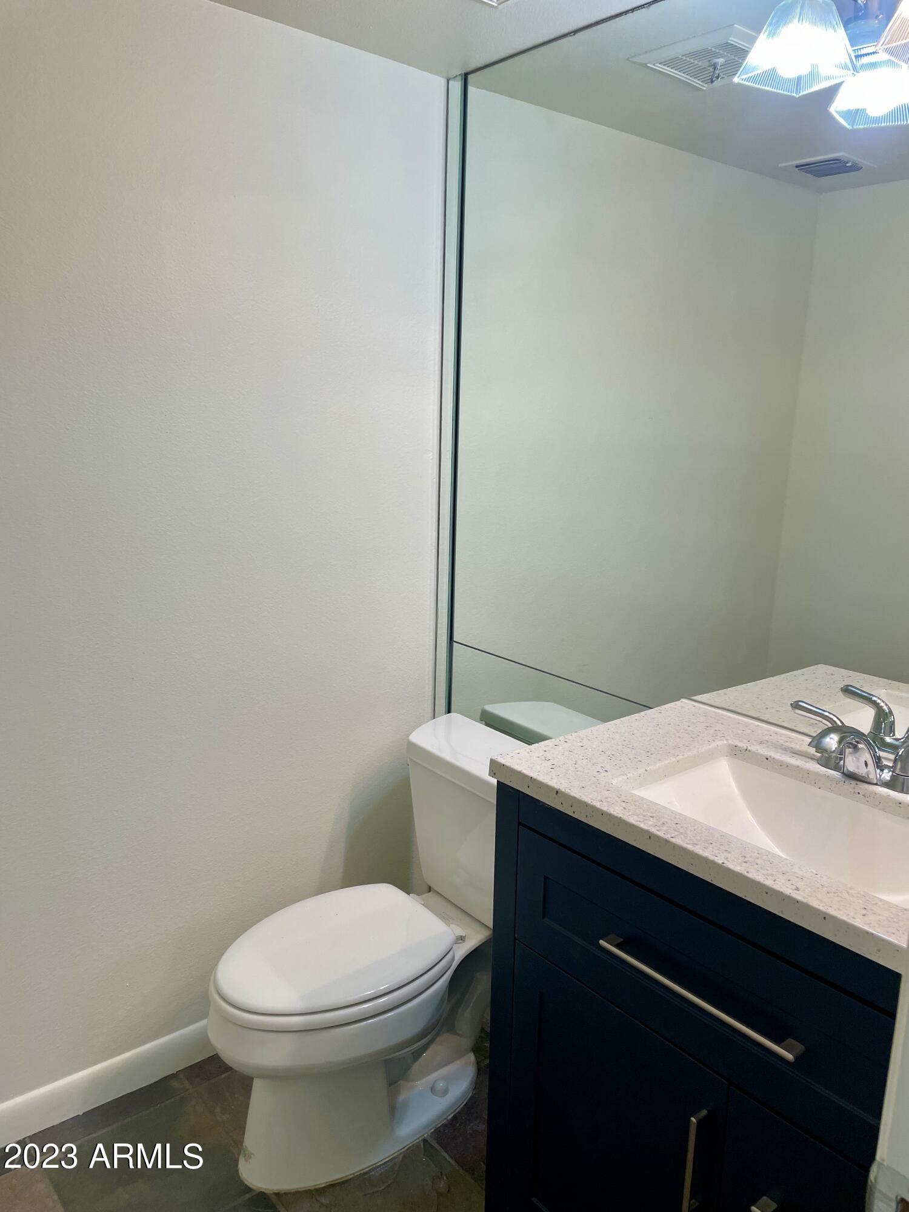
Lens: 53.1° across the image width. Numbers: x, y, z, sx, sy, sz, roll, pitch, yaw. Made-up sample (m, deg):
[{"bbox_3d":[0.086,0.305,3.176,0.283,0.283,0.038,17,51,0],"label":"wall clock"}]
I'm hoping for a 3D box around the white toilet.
[{"bbox_3d":[-0.148,0.692,1.833,0.722,0.735,0.458,-8,16,-38],"label":"white toilet"}]

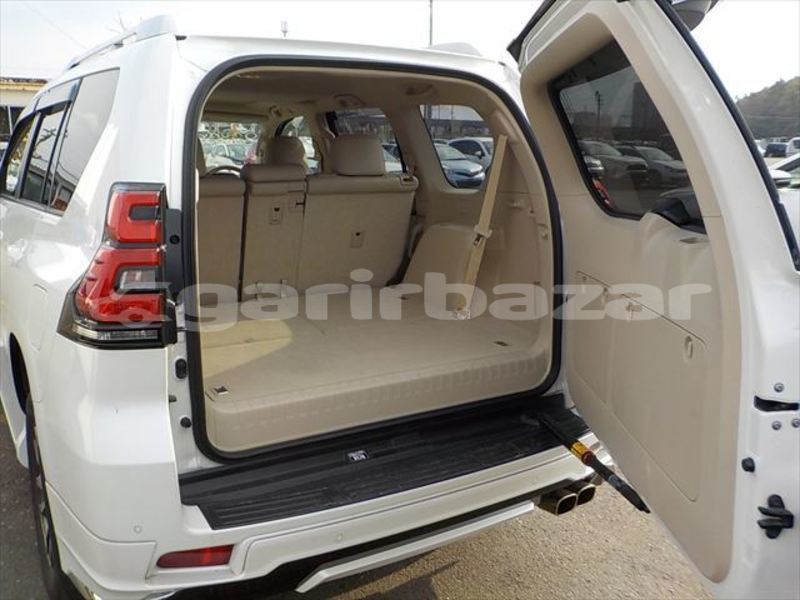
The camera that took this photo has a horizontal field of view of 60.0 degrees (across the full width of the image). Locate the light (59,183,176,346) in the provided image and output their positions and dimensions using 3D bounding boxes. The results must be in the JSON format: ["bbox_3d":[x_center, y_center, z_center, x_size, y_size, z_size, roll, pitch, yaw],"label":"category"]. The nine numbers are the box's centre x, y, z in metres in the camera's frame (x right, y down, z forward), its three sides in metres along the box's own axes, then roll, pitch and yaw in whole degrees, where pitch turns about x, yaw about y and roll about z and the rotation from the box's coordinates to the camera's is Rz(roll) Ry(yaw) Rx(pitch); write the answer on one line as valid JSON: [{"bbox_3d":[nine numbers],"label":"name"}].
[{"bbox_3d":[-0.666,-0.082,1.601,0.225,0.372,0.270,-7,15,-32],"label":"light"}]

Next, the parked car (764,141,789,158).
[{"bbox_3d":[31.415,-12.474,57.849,1.700,1.500,4.200,5,14,20],"label":"parked car"}]

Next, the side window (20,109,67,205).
[{"bbox_3d":[-1.410,-0.567,2.752,0.030,0.400,0.860,14,3,-34],"label":"side window"}]

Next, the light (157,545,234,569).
[{"bbox_3d":[-0.492,0.615,1.667,0.185,0.052,0.035,-4,14,-18],"label":"light"}]

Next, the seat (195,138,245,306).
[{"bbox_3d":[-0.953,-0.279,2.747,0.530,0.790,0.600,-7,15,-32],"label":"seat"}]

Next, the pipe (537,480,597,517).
[{"bbox_3d":[0.546,0.645,2.330,0.165,0.070,0.140,-7,15,-30],"label":"pipe"}]

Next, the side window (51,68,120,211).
[{"bbox_3d":[-0.950,-0.460,2.054,0.030,0.420,0.600,14,3,-35],"label":"side window"}]

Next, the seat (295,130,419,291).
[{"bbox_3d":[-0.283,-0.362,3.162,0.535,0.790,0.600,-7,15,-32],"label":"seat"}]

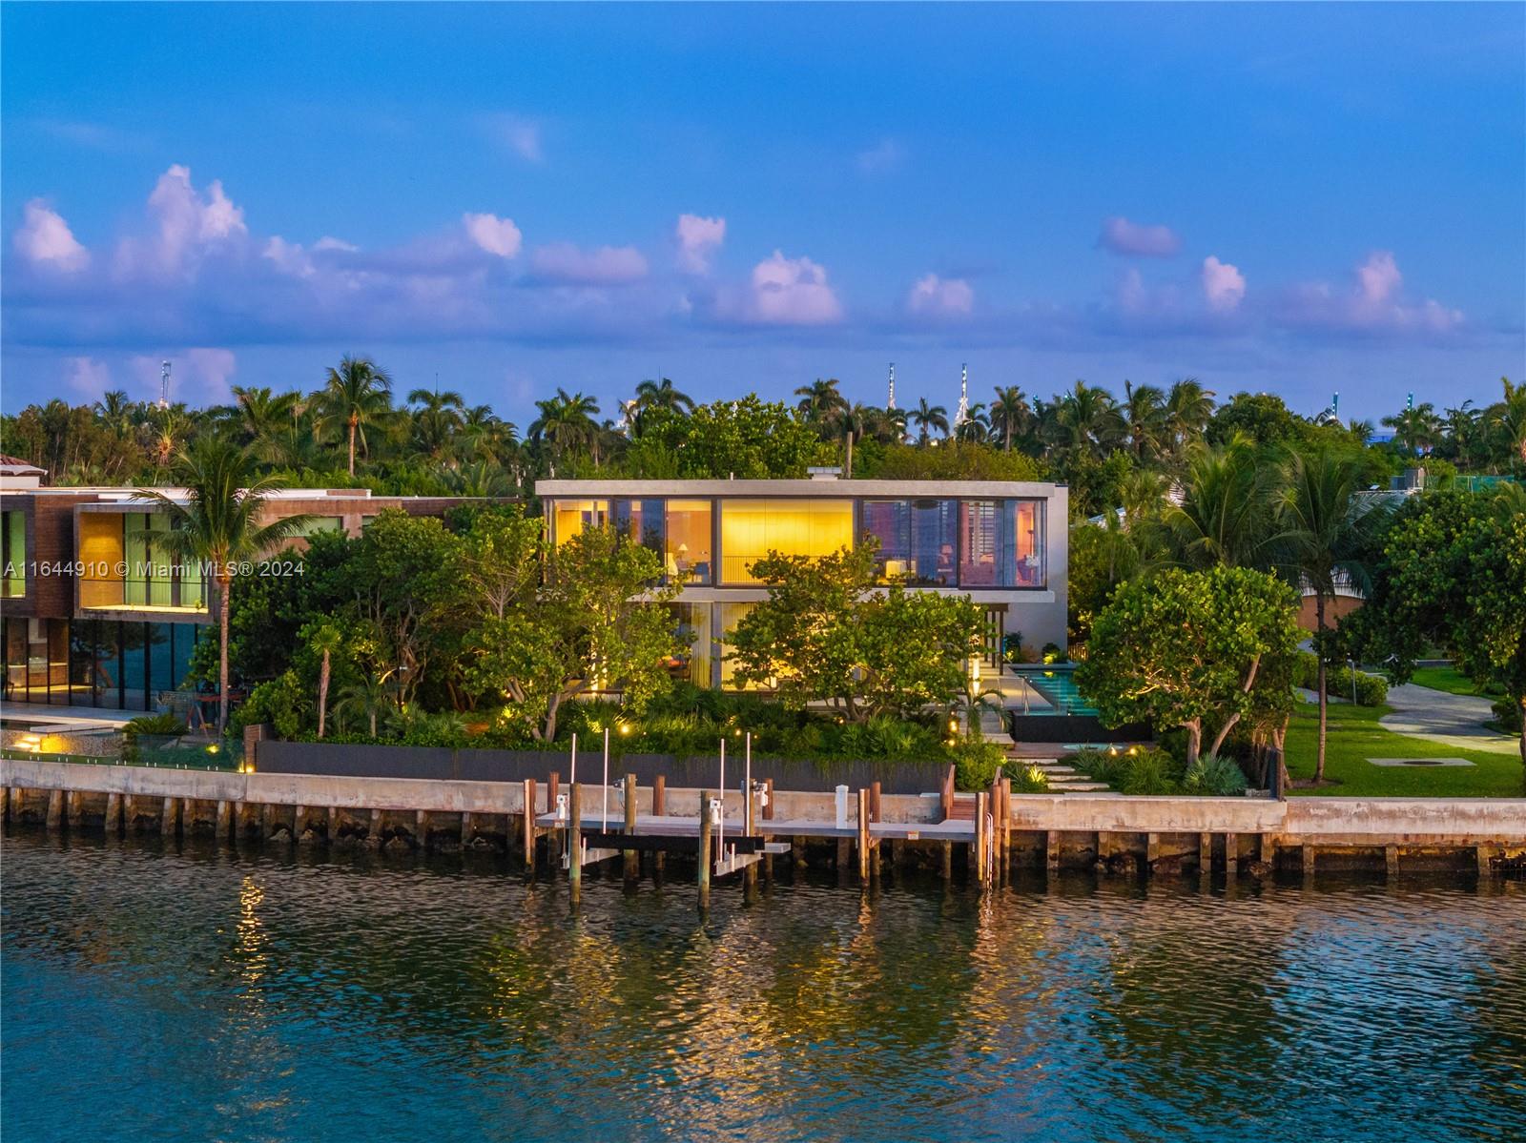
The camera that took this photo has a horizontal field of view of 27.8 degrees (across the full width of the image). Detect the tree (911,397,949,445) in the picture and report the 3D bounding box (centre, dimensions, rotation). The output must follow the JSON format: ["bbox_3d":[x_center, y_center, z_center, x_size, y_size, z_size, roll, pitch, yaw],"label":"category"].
[{"bbox_3d":[15.954,-9.066,294.874,4.200,15.130,4.200,0,2,0],"label":"tree"}]

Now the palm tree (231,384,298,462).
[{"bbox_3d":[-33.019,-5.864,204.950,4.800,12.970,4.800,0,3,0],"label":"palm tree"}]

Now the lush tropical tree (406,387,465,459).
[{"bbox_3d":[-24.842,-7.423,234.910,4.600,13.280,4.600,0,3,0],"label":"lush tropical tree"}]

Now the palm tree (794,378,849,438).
[{"bbox_3d":[4.638,-7.454,244.898,4.700,15.920,4.700,0,2,0],"label":"palm tree"}]

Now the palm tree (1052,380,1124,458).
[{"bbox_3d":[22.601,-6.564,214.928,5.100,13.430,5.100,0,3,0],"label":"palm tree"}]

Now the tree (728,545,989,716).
[{"bbox_3d":[2.844,2.009,95.698,8.000,5.940,7.000,0,3,0],"label":"tree"}]

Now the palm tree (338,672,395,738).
[{"bbox_3d":[-12.818,4.300,99.753,1.850,2.130,1.850,0,2,0],"label":"palm tree"}]

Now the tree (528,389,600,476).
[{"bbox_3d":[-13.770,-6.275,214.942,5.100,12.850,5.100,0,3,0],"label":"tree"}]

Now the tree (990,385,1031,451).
[{"bbox_3d":[21.989,-8.630,274.875,4.200,15.860,4.200,0,2,0],"label":"tree"}]

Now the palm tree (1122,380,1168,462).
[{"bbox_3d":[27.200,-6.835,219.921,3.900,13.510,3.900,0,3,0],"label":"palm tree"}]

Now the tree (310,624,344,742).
[{"bbox_3d":[-13.019,3.262,92.253,1.000,3.460,1.000,0,3,0],"label":"tree"}]

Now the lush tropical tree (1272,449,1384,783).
[{"bbox_3d":[16.199,1.267,88.656,3.500,9.590,3.500,0,3,0],"label":"lush tropical tree"}]

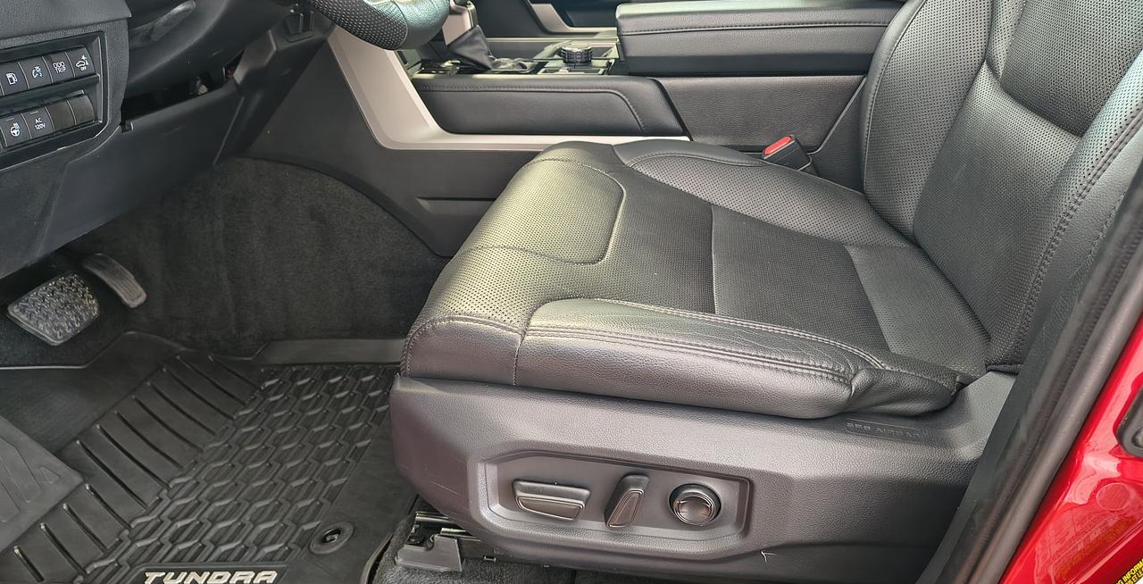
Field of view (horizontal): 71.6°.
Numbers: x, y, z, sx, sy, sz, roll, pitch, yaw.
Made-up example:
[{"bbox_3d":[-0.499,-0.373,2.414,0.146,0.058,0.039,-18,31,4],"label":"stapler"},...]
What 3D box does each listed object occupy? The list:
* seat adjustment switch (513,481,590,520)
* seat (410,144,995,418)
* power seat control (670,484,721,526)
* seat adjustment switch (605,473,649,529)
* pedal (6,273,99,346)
[{"bbox_3d":[-0.020,0.206,0.781,0.077,0.027,0.021,6,28,6],"label":"seat adjustment switch"},{"bbox_3d":[0.137,-0.037,0.951,0.515,0.140,0.540,4,28,7],"label":"seat"},{"bbox_3d":[0.119,0.204,0.760,0.048,0.047,0.016,4,28,7],"label":"power seat control"},{"bbox_3d":[0.053,0.202,0.767,0.021,0.052,0.021,23,28,-3],"label":"seat adjustment switch"},{"bbox_3d":[-0.741,0.025,1.132,0.025,0.080,0.112,-40,15,25],"label":"pedal"}]

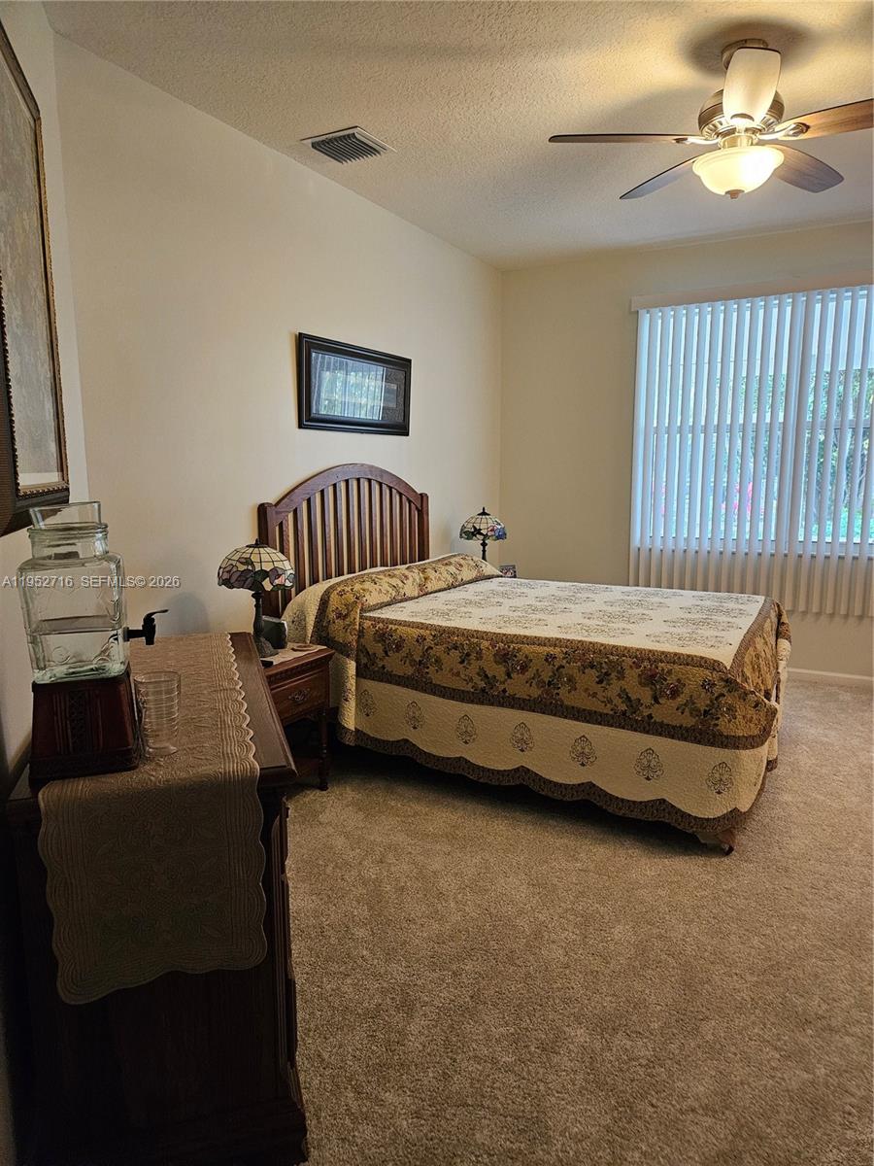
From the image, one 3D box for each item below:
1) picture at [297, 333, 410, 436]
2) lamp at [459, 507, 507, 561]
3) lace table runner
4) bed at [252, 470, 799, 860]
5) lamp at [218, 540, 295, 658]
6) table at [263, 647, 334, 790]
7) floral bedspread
[{"bbox_3d":[-0.430,-1.044,4.204,0.033,0.450,1.060,5,10,28],"label":"picture"},{"bbox_3d":[0.322,-0.289,5.396,0.325,0.470,0.325,0,9,0],"label":"lamp"},{"bbox_3d":[-0.700,0.470,2.024,0.390,0.390,1.330,-3,9,-17],"label":"lace table runner"},{"bbox_3d":[0.490,0.142,3.803,2.170,1.430,1.610,5,10,28],"label":"bed"},{"bbox_3d":[-0.766,0.054,3.346,0.328,0.475,0.328,0,9,0],"label":"lamp"},{"bbox_3d":[-0.759,0.627,3.323,0.445,0.630,0.510,5,10,28],"label":"table"},{"bbox_3d":[0.541,0.329,3.804,2.080,0.755,1.620,5,10,28],"label":"floral bedspread"}]

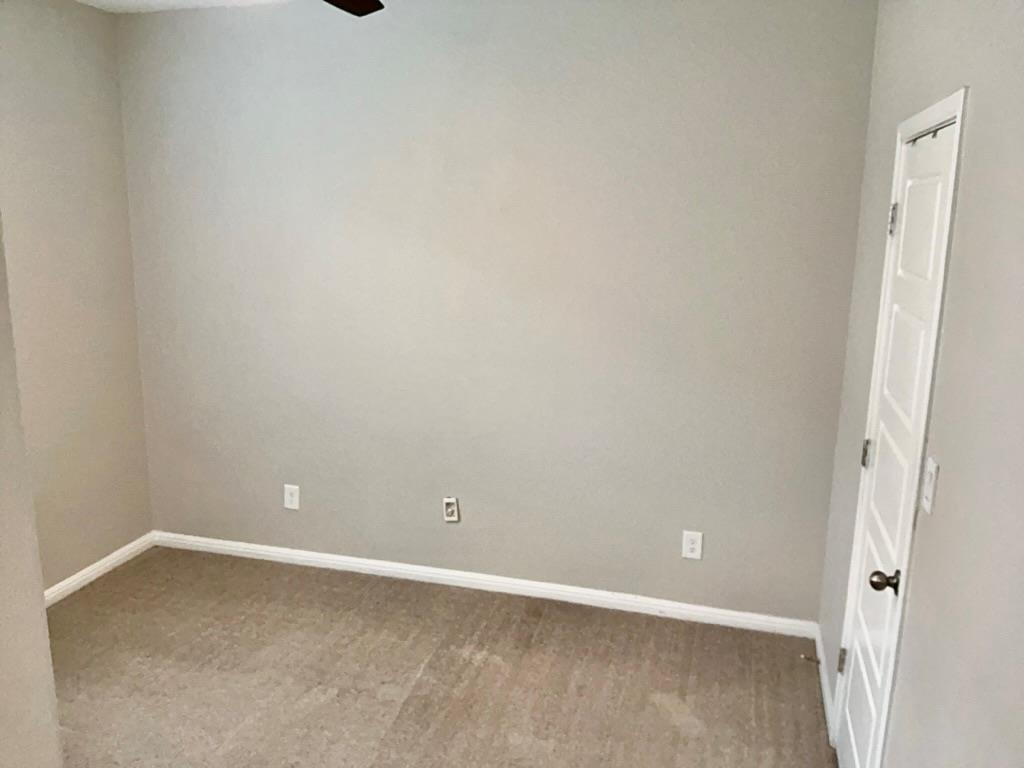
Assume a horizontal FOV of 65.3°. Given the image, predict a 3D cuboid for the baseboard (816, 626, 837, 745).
[{"bbox_3d":[1.215,1.131,3.101,0.015,0.080,0.729,4,13,15],"label":"baseboard"}]

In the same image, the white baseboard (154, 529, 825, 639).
[{"bbox_3d":[-0.306,0.947,3.880,3.378,0.080,0.015,4,13,15],"label":"white baseboard"}]

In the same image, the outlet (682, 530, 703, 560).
[{"bbox_3d":[0.794,0.711,3.516,0.076,0.118,0.010,4,13,15],"label":"outlet"}]

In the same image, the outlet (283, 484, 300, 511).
[{"bbox_3d":[-1.101,0.567,3.998,0.076,0.118,0.012,4,12,15],"label":"outlet"}]

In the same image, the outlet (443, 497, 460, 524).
[{"bbox_3d":[-0.289,0.599,3.802,0.068,0.112,0.015,4,13,15],"label":"outlet"}]

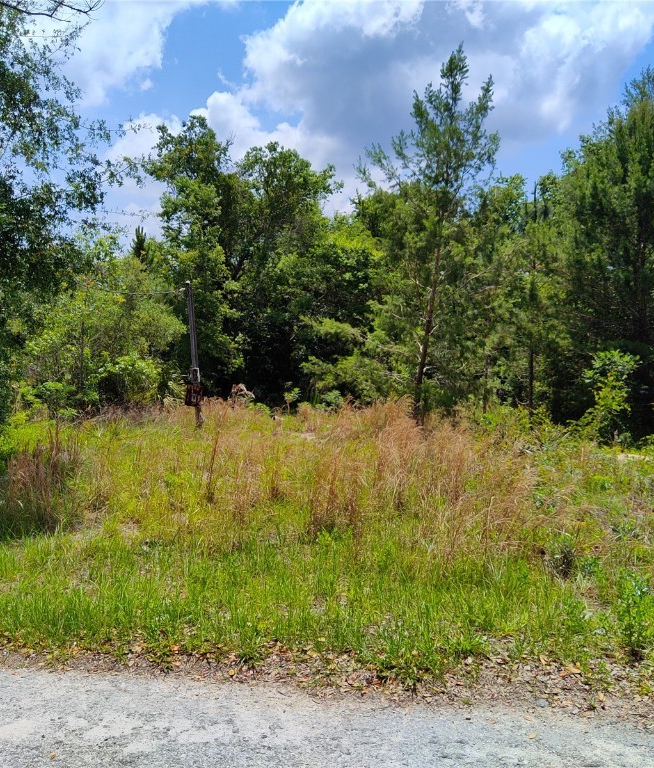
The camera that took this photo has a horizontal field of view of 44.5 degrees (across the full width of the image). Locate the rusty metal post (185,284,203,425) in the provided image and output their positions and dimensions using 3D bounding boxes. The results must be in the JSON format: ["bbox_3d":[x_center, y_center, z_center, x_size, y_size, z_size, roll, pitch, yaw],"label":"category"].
[{"bbox_3d":[-3.310,-0.707,19.800,0.400,3.700,0.300,-3,1,0],"label":"rusty metal post"}]

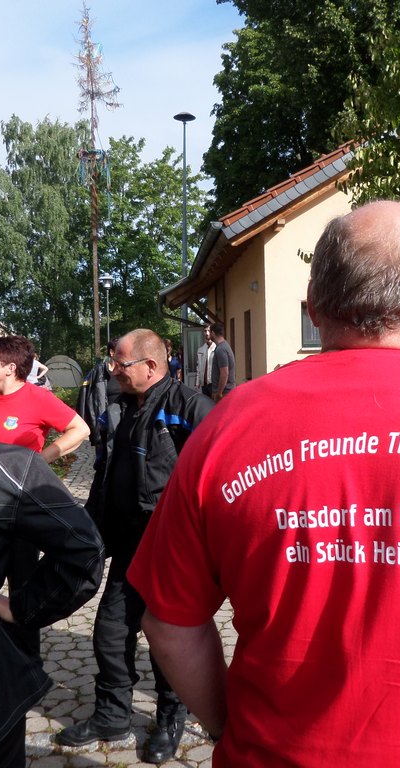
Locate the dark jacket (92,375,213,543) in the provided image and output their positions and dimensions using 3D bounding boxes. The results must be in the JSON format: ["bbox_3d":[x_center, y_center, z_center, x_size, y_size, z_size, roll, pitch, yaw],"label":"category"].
[{"bbox_3d":[-0.185,0.311,2.890,0.380,0.740,0.580,-4,4,-42],"label":"dark jacket"}]

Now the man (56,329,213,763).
[{"bbox_3d":[-0.231,0.648,2.922,0.500,1.740,0.600,-4,4,-42],"label":"man"}]

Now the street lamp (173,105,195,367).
[{"bbox_3d":[-0.377,-3.449,19.725,0.620,8.080,0.620,-1,3,0],"label":"street lamp"}]

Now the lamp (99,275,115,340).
[{"bbox_3d":[-3.380,-1.887,26.120,0.600,4.330,0.600,-1,3,0],"label":"lamp"}]

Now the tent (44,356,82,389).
[{"bbox_3d":[-5.519,-0.502,28.500,1.800,1.400,1.900,0,3,12],"label":"tent"}]

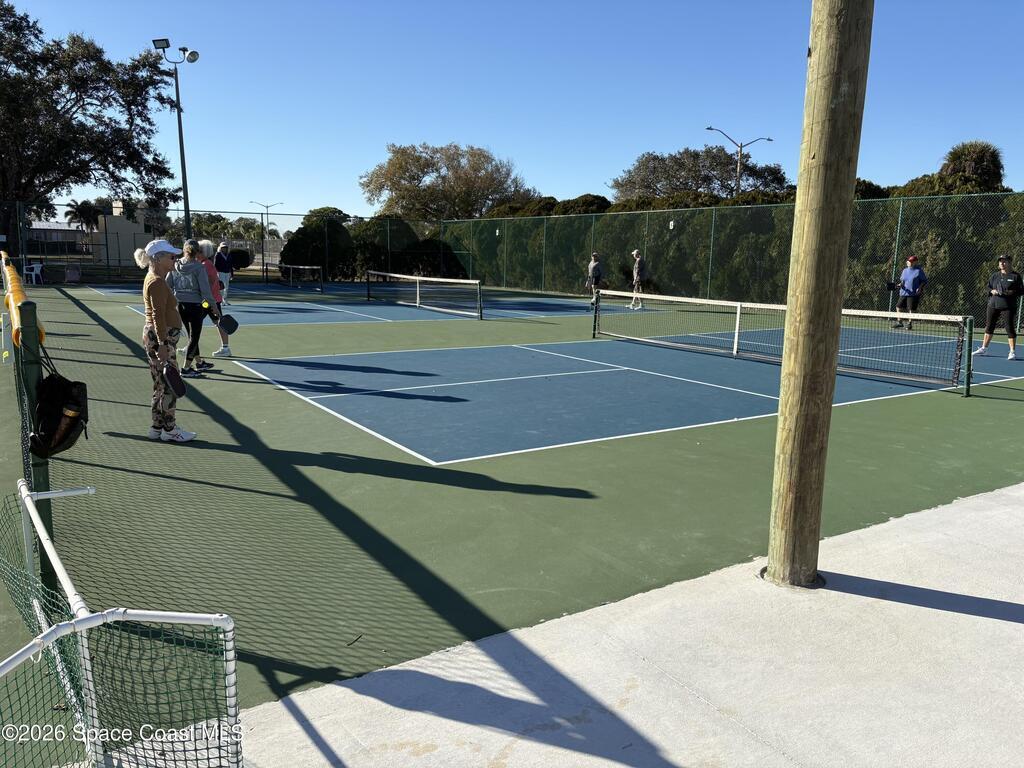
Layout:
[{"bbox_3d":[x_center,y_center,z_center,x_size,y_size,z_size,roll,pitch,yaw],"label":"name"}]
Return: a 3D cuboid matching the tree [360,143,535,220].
[{"bbox_3d":[-4.946,-13.511,59.193,13.300,9.480,12.500,0,10,-5],"label":"tree"}]

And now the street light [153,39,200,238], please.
[{"bbox_3d":[-13.831,-9.255,32.357,1.750,9.908,0.800,-5,12,-32],"label":"street light"}]

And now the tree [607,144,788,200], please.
[{"bbox_3d":[14.169,-13.254,59.176,13.500,9.674,12.500,3,10,10],"label":"tree"}]

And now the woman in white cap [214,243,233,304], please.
[{"bbox_3d":[-7.845,-3.007,20.956,0.400,1.696,0.500,10,13,42],"label":"woman in white cap"}]

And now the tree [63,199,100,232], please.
[{"bbox_3d":[-34.060,-11.991,60.578,2.900,4.953,2.700,-5,11,-29],"label":"tree"}]

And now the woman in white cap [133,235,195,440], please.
[{"bbox_3d":[-2.849,-0.352,6.311,0.550,1.632,0.480,-4,11,-29],"label":"woman in white cap"}]

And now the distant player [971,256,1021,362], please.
[{"bbox_3d":[8.154,-1.300,12.858,0.550,1.673,0.750,-6,12,-37],"label":"distant player"}]

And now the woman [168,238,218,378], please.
[{"bbox_3d":[-4.026,-0.977,9.708,0.550,1.665,0.500,7,11,31],"label":"woman"}]

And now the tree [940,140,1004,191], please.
[{"bbox_3d":[19.260,-6.894,32.453,2.800,6.427,2.800,7,11,29],"label":"tree"}]

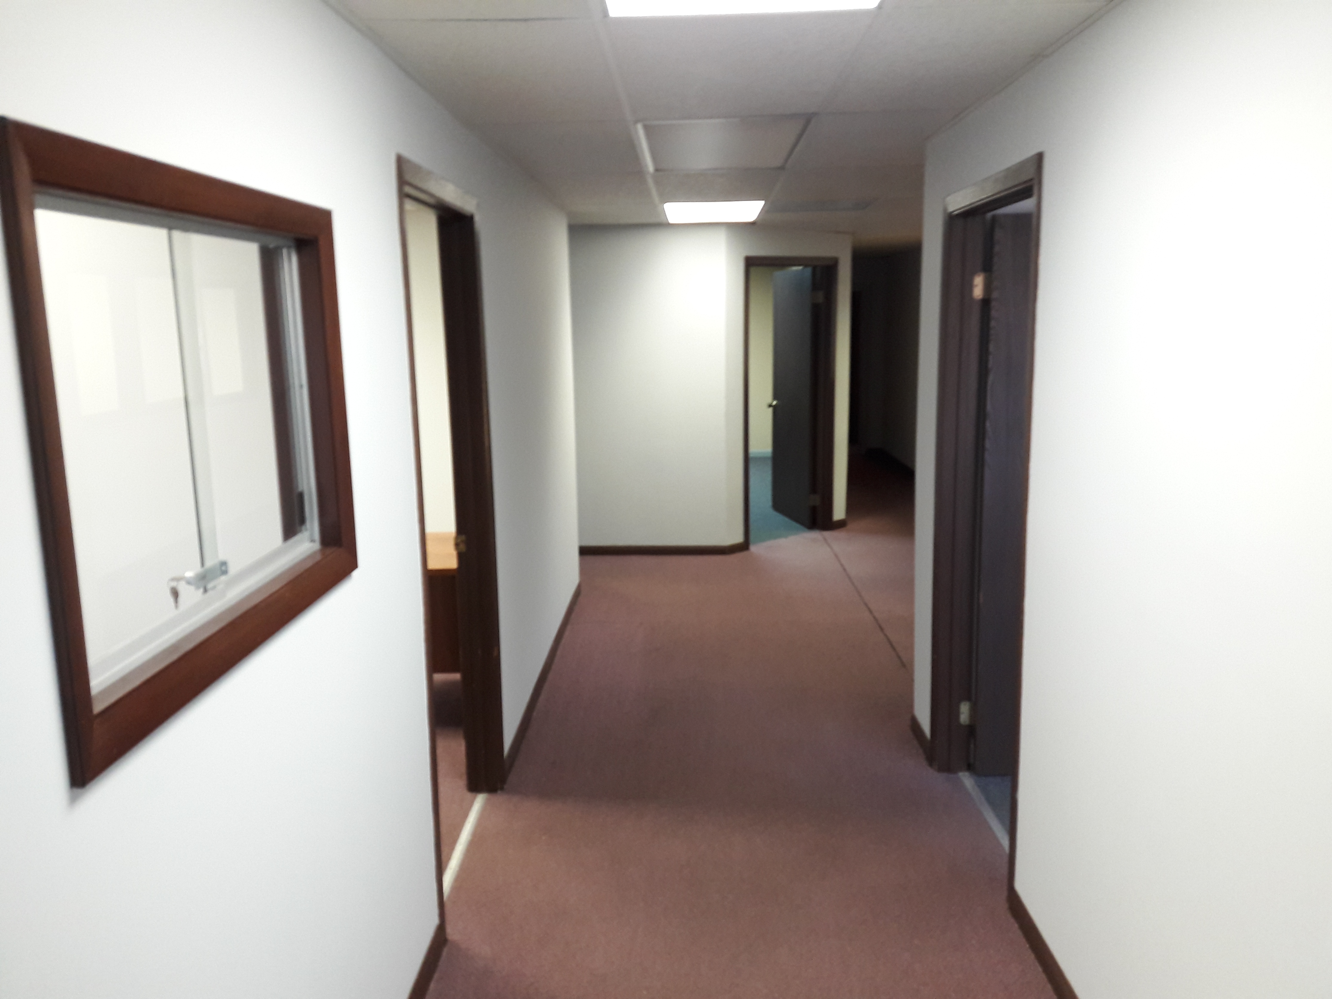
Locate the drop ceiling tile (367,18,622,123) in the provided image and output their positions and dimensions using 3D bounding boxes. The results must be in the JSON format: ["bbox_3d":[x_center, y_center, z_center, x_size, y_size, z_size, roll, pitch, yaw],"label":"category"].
[{"bbox_3d":[-0.396,-1.179,3.022,0.551,0.020,1.220,-1,9,2],"label":"drop ceiling tile"}]

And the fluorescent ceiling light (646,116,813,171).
[{"bbox_3d":[0.200,-1.363,4.126,0.600,0.060,1.210,-1,9,2],"label":"fluorescent ceiling light"}]

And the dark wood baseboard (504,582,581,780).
[{"bbox_3d":[-0.571,0.786,5.388,0.015,0.082,2.800,-1,9,2],"label":"dark wood baseboard"}]

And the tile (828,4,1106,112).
[{"bbox_3d":[0.735,-1.197,2.991,0.494,0.020,1.220,-1,9,2],"label":"tile"}]

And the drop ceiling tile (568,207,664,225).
[{"bbox_3d":[-0.322,-1.760,6.628,0.570,0.018,1.230,-1,9,2],"label":"drop ceiling tile"}]

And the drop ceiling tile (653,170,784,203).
[{"bbox_3d":[0.233,-1.556,5.330,0.610,0.018,1.220,-1,9,2],"label":"drop ceiling tile"}]

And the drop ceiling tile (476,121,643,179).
[{"bbox_3d":[-0.374,-1.350,4.144,0.539,0.018,1.220,-1,9,2],"label":"drop ceiling tile"}]

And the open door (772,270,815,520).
[{"bbox_3d":[1.055,-0.846,8.957,0.050,2.060,0.920,-3,9,-13],"label":"open door"}]

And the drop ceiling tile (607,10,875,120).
[{"bbox_3d":[0.184,-1.188,3.006,0.610,0.020,1.220,-1,9,2],"label":"drop ceiling tile"}]

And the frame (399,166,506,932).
[{"bbox_3d":[-0.707,0.103,3.377,0.150,2.115,1.020,-1,9,2],"label":"frame"}]

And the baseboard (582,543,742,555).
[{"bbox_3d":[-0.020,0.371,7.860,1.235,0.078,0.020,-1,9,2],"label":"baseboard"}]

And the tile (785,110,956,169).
[{"bbox_3d":[0.795,-1.391,4.195,0.554,0.020,1.220,-1,9,2],"label":"tile"}]

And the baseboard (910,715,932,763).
[{"bbox_3d":[1.022,0.947,4.296,0.015,0.082,0.380,-1,9,2],"label":"baseboard"}]

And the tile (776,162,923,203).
[{"bbox_3d":[0.852,-1.586,5.399,0.610,0.020,1.220,-1,9,2],"label":"tile"}]

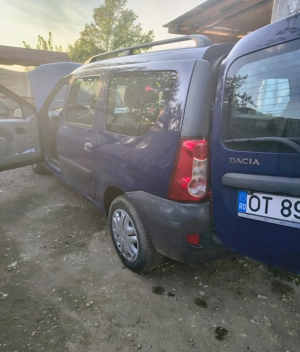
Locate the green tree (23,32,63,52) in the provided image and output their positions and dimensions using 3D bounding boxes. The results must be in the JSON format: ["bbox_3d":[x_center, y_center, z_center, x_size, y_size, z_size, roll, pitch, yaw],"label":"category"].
[{"bbox_3d":[-4.125,-3.568,10.713,1.889,4.040,1.889,-7,16,-19],"label":"green tree"}]

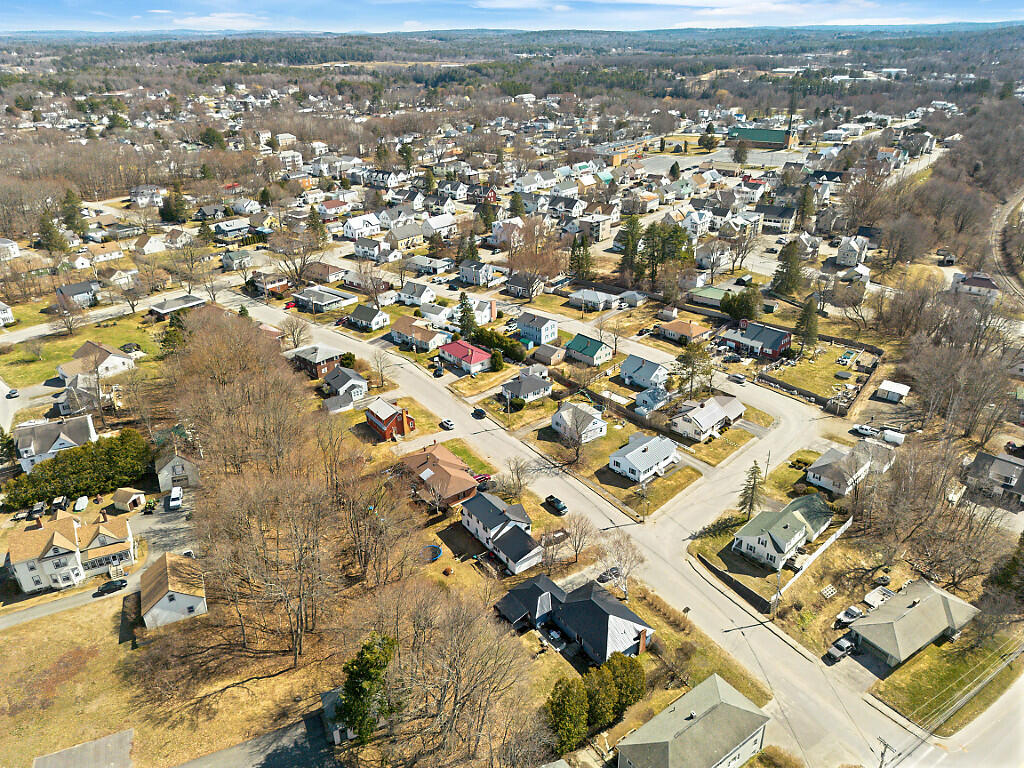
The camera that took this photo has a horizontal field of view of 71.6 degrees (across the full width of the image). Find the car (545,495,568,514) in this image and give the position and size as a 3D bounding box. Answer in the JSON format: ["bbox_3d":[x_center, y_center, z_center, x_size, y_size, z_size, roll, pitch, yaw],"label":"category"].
[{"bbox_3d":[9.170,24.650,145.850,1.980,1.850,5.500,-17,31,-31],"label":"car"}]

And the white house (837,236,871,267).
[{"bbox_3d":[143.560,-56.110,299.720,10.300,9.300,14.000,12,29,22],"label":"white house"}]

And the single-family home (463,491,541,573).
[{"bbox_3d":[-0.760,26.940,135.700,9.800,6.800,18.500,-18,32,-32],"label":"single-family home"}]

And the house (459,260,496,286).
[{"bbox_3d":[-14.760,-46.800,294.120,11.210,7.780,8.690,18,32,33],"label":"house"}]

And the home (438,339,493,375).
[{"bbox_3d":[-14.030,-8.780,210.130,8.200,4.400,16.000,-23,34,-38],"label":"home"}]

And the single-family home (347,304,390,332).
[{"bbox_3d":[-46.900,-22.650,235.980,11.100,6.200,8.100,19,32,33],"label":"single-family home"}]

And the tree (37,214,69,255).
[{"bbox_3d":[-210.050,-68.000,321.410,11.660,17.430,11.660,0,26,0],"label":"tree"}]

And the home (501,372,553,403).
[{"bbox_3d":[4.260,0.620,191.400,11.220,4.630,8.210,-19,32,-32],"label":"home"}]

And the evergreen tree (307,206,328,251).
[{"bbox_3d":[-87.430,-69.580,316.760,7.980,19.530,7.980,0,26,0],"label":"evergreen tree"}]

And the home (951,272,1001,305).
[{"bbox_3d":[169.980,-35.690,260.820,14.000,7.400,12.000,13,29,25],"label":"home"}]

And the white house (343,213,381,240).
[{"bbox_3d":[-77.170,-81.230,363.920,10.100,9.390,16.060,21,33,36],"label":"white house"}]

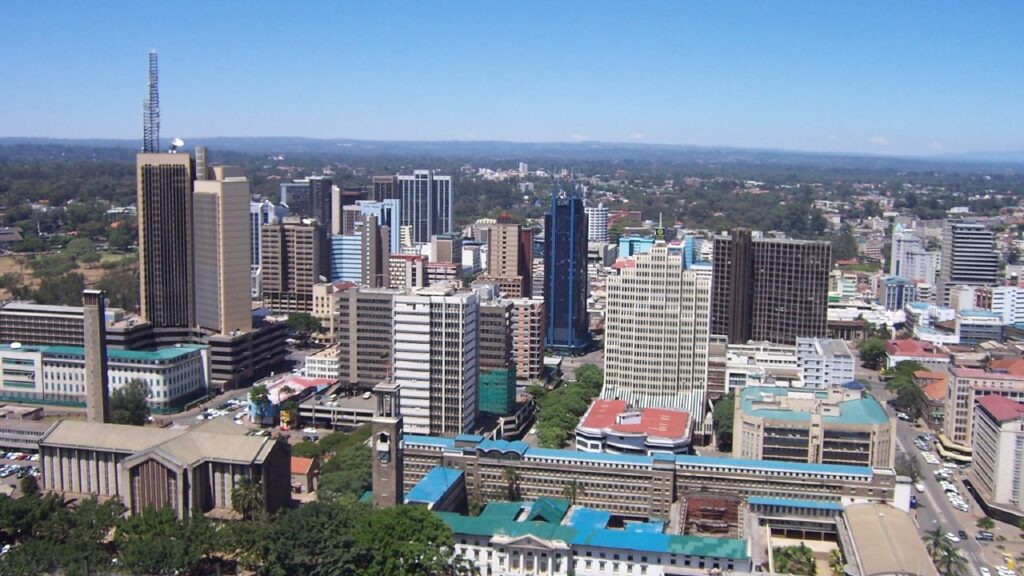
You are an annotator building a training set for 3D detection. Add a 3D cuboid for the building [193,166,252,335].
[{"bbox_3d":[-137.450,-19.320,463.860,27.630,75.540,15.500,8,10,44],"label":"building"}]

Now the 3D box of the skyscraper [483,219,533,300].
[{"bbox_3d":[0.331,-11.952,675.150,30.000,68.000,28.000,2,7,13],"label":"skyscraper"}]

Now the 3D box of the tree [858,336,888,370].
[{"bbox_3d":[189.600,32.900,512.440,14.780,14.770,14.780,3,8,20],"label":"tree"}]

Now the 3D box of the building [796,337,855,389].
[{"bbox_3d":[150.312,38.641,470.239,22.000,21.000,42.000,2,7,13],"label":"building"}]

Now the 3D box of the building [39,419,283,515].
[{"bbox_3d":[-107.090,54.140,302.630,74.400,20.800,38.700,2,8,13],"label":"building"}]

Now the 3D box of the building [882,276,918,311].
[{"bbox_3d":[262.410,6.780,663.840,19.190,26.260,20.000,2,8,12],"label":"building"}]

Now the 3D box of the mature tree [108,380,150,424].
[{"bbox_3d":[-151.756,46.524,387.039,16.500,19.500,16.000,2,7,13],"label":"mature tree"}]

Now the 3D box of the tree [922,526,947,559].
[{"bbox_3d":[112.036,69.905,258.504,6.400,13.000,6.400,1,7,0],"label":"tree"}]

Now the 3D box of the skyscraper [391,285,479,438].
[{"bbox_3d":[-28.890,28.310,368.040,27.670,57.030,14.500,2,8,12],"label":"skyscraper"}]

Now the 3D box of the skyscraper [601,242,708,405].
[{"bbox_3d":[58.084,20.812,395.387,41.000,76.612,22.000,2,7,11],"label":"skyscraper"}]

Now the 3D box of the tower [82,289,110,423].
[{"bbox_3d":[-153.208,30.340,360.926,6.600,58.000,4.600,2,7,13],"label":"tower"}]

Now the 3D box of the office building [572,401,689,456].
[{"bbox_3d":[44.150,52.370,344.550,38.500,14.000,41.000,2,7,13],"label":"office building"}]

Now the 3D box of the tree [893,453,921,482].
[{"bbox_3d":[132.021,61.158,327.365,9.500,11.000,9.500,2,7,13],"label":"tree"}]

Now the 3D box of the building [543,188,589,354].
[{"bbox_3d":[30.850,-11.010,535.700,23.000,92.200,23.000,2,7,13],"label":"building"}]

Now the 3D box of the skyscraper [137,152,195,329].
[{"bbox_3d":[-163.100,-23.500,470.640,27.460,81.380,15.500,2,8,12],"label":"skyscraper"}]

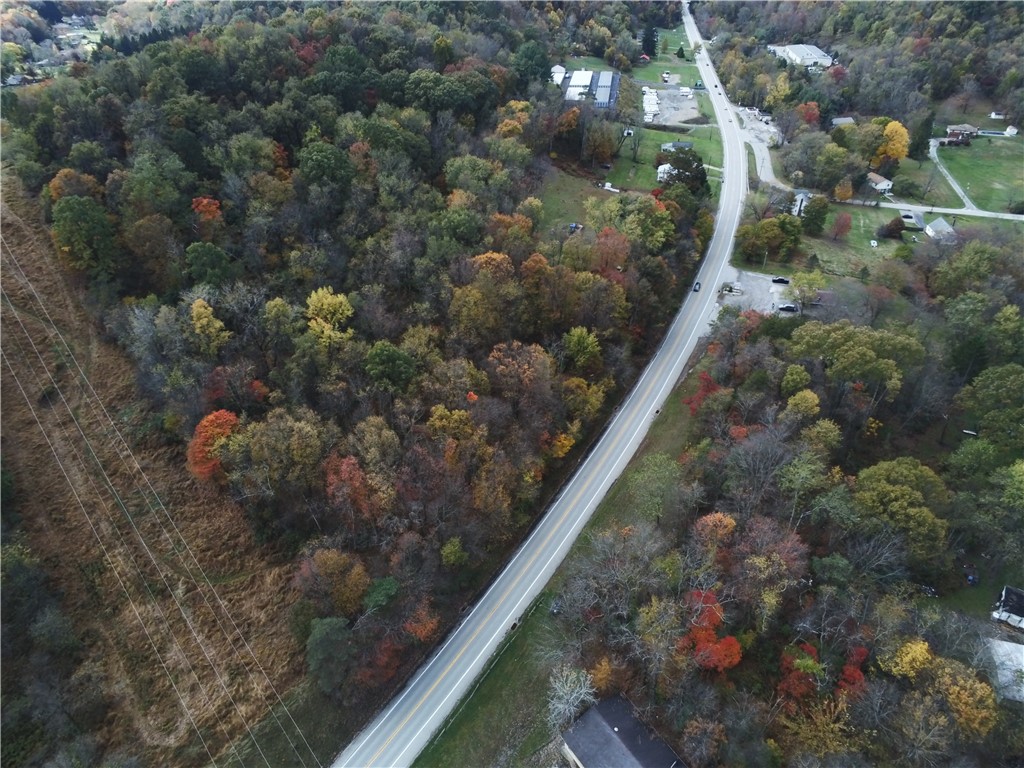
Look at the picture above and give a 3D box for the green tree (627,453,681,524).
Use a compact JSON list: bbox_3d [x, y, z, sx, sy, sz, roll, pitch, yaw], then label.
[{"bbox_3d":[32.080,24.200,153.160,11.800,16.000,11.800,0,37,0],"label":"green tree"}]

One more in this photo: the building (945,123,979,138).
[{"bbox_3d":[239.086,-135.238,362.870,15.240,5.500,9.200,6,37,10],"label":"building"}]

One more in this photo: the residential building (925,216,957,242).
[{"bbox_3d":[172.246,-60.491,270.308,8.900,6.400,14.000,4,37,7],"label":"residential building"}]

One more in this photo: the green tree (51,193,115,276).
[{"bbox_3d":[-136.242,-49.029,218.159,17.710,23.000,17.710,-1,36,0],"label":"green tree"}]

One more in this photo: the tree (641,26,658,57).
[{"bbox_3d":[95.800,-238.620,474.030,11.000,21.000,11.000,-1,37,0],"label":"tree"}]

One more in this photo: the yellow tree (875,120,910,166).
[{"bbox_3d":[187.615,-119.809,336.787,14.380,20.000,14.380,-1,36,0],"label":"yellow tree"}]

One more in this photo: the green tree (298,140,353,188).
[{"bbox_3d":[-62.000,-71.050,227.800,16.500,19.000,16.500,-1,37,0],"label":"green tree"}]

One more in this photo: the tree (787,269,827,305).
[{"bbox_3d":[92.480,-29.160,214.270,12.500,13.000,12.500,-1,37,0],"label":"tree"}]

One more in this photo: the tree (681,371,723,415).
[{"bbox_3d":[52.930,1.878,189.766,10.220,11.000,10.220,-1,36,0],"label":"tree"}]

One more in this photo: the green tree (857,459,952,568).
[{"bbox_3d":[82.800,28.450,145.020,17.500,22.000,17.500,0,37,0],"label":"green tree"}]

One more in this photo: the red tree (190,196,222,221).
[{"bbox_3d":[-102.459,-55.656,229.279,9.620,15.000,9.620,-1,36,0],"label":"red tree"}]

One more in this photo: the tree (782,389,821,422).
[{"bbox_3d":[76.660,6.510,180.790,9.800,12.000,9.800,0,37,0],"label":"tree"}]

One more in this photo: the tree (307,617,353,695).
[{"bbox_3d":[-30.330,45.950,114.320,7.600,17.000,7.600,0,37,0],"label":"tree"}]

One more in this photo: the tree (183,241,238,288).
[{"bbox_3d":[-75.500,-29.270,170.940,12.500,13.000,12.500,0,37,0],"label":"tree"}]

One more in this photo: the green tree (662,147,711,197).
[{"bbox_3d":[73.140,-88.550,285.520,18.500,21.000,18.500,-1,37,0],"label":"green tree"}]

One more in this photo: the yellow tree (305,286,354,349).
[{"bbox_3d":[-43.460,-15.360,162.040,11.000,15.500,11.000,0,37,0],"label":"yellow tree"}]

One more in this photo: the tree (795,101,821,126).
[{"bbox_3d":[167.394,-152.859,386.354,13.600,15.000,13.600,-1,36,0],"label":"tree"}]

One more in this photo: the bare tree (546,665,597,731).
[{"bbox_3d":[10.313,54.500,118.503,8.630,11.000,8.630,-1,36,0],"label":"bare tree"}]

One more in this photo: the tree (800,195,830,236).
[{"bbox_3d":[114.380,-63.340,257.280,9.300,15.500,9.300,0,37,0],"label":"tree"}]

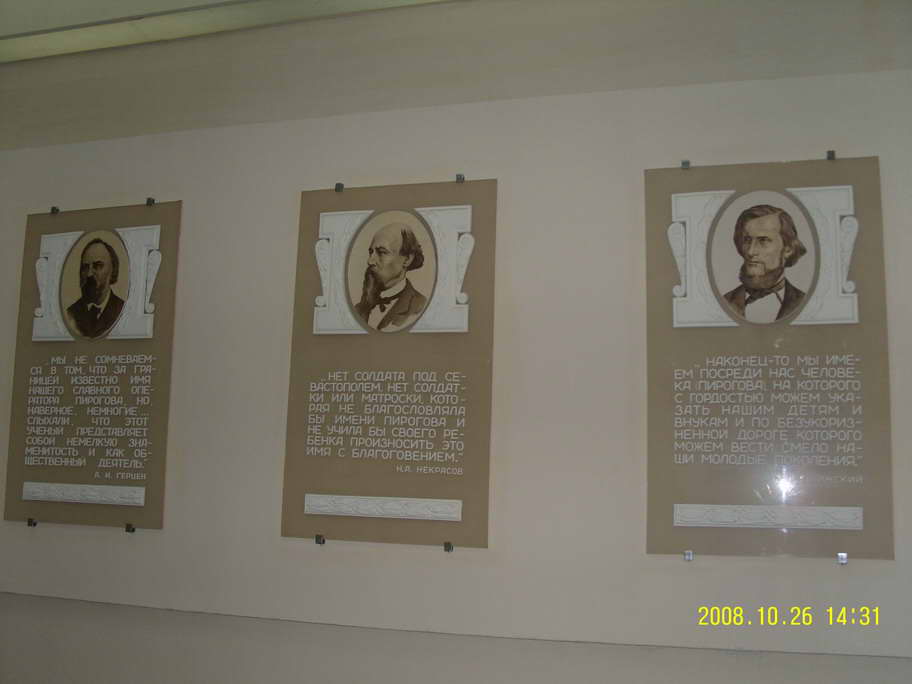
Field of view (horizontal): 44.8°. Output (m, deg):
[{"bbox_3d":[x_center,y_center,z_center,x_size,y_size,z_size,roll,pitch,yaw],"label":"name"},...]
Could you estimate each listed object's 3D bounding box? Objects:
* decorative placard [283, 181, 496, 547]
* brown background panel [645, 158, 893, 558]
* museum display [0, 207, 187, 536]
[{"bbox_3d":[-0.185,0.052,3.112,0.605,1.012,0.030,-1,-9,18],"label":"decorative placard"},{"bbox_3d":[0.778,0.034,2.808,0.589,1.006,0.030,-1,-9,18],"label":"brown background panel"},{"bbox_3d":[-1.116,0.066,3.407,0.564,0.982,0.030,-1,-9,18],"label":"museum display"}]

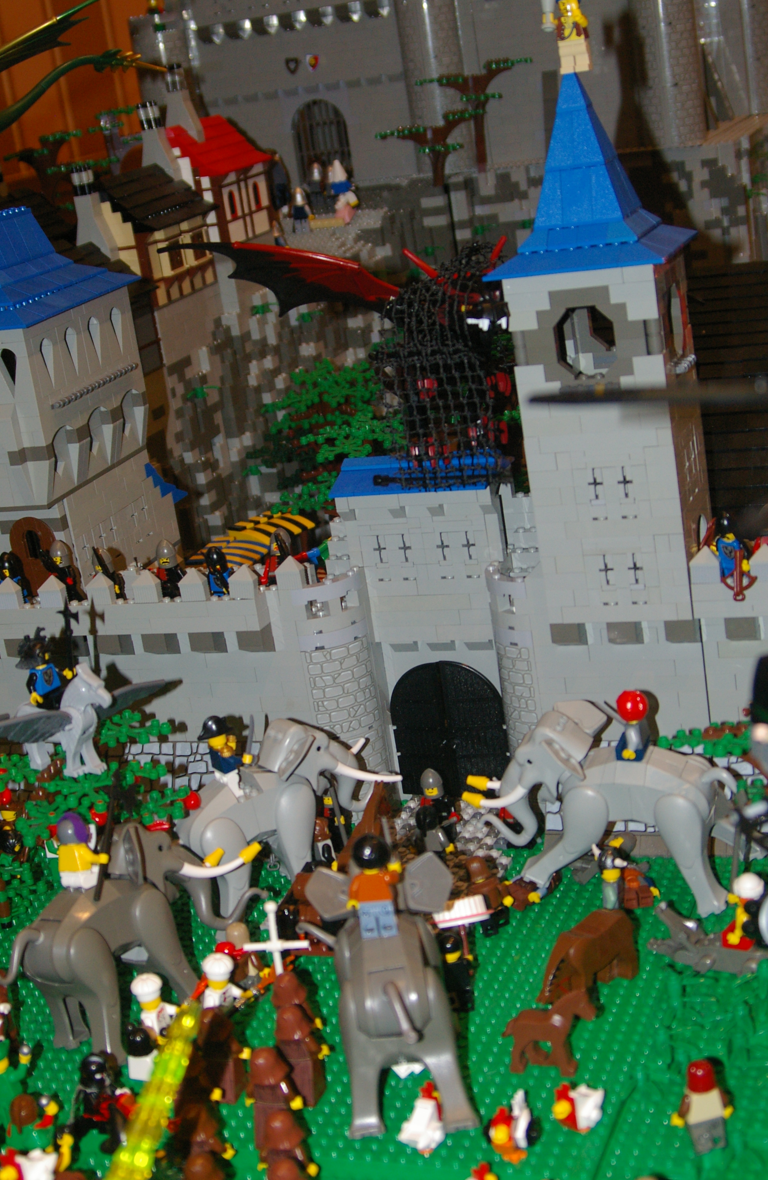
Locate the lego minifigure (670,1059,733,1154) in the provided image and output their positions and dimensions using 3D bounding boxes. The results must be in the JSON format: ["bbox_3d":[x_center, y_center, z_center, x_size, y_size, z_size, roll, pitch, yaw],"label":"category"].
[{"bbox_3d":[0.133,0.215,0.778,0.026,0.043,0.012,-11,18,-8],"label":"lego minifigure"}]

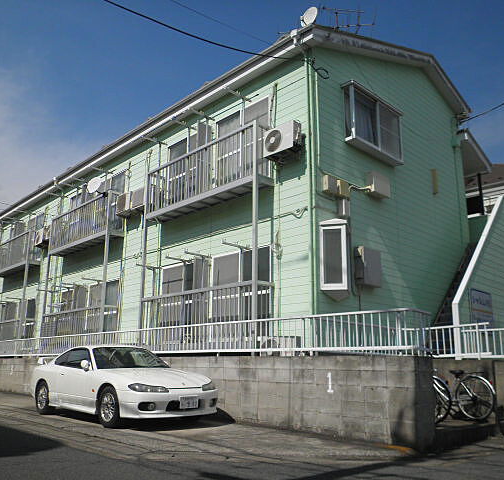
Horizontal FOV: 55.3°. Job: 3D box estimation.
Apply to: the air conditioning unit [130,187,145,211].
[{"bbox_3d":[-2.791,-1.068,12.487,0.280,0.530,0.740,14,-19,-43],"label":"air conditioning unit"}]

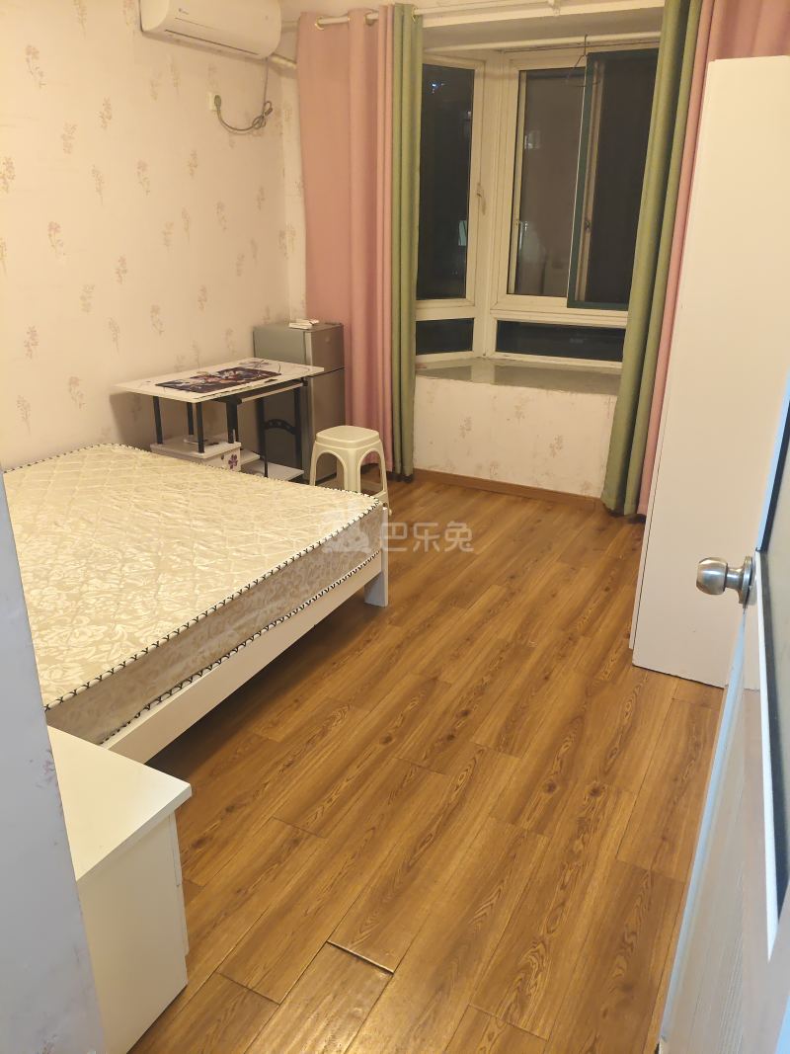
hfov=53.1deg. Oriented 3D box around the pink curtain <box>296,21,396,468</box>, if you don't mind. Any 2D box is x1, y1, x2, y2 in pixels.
[{"bbox_3d":[-0.254,-1.459,4.342,0.565,2.350,0.150,12,25,26],"label":"pink curtain"}]

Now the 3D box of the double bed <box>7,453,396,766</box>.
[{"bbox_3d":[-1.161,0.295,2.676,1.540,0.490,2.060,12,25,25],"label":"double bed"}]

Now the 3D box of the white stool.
[{"bbox_3d":[-0.238,-0.259,4.048,0.320,0.455,0.320,15,26,32],"label":"white stool"}]

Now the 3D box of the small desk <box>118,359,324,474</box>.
[{"bbox_3d":[-0.831,-0.395,4.006,0.520,0.730,0.908,14,26,30],"label":"small desk"}]

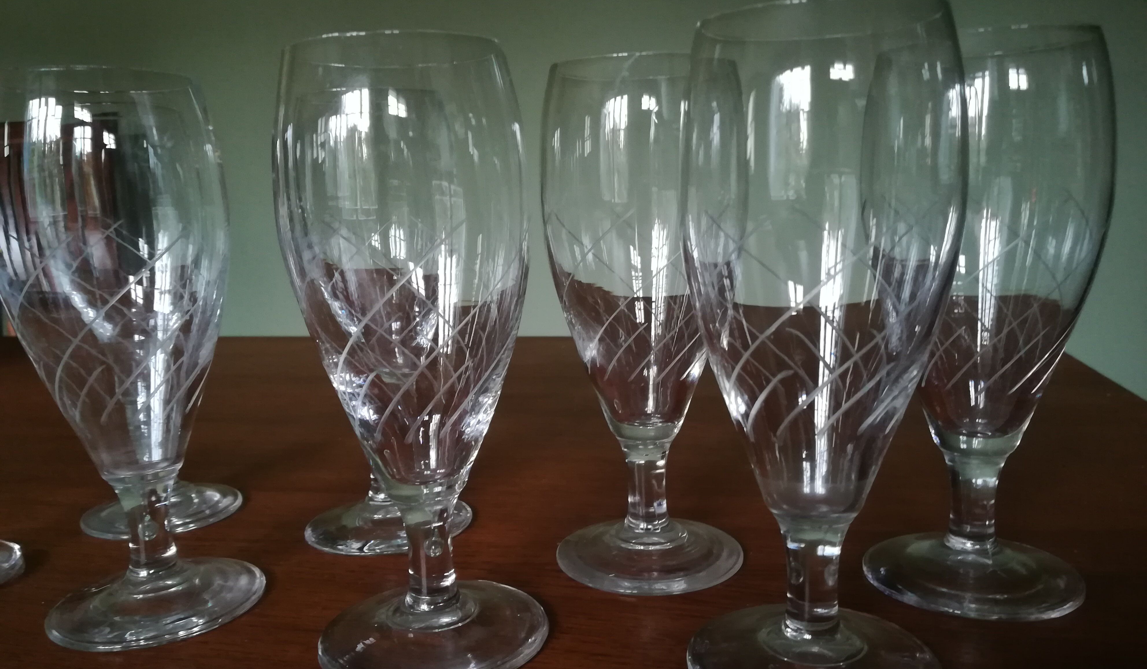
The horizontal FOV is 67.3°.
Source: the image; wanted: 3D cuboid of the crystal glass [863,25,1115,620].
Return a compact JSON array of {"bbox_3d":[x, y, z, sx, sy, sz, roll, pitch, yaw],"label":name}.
[{"bbox_3d":[0.128,-0.004,0.273,0.068,0.170,0.068,-2,10,0],"label":"crystal glass"}]

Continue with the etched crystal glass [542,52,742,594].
[{"bbox_3d":[0.025,-0.004,0.297,0.068,0.170,0.068,-2,10,0],"label":"etched crystal glass"}]

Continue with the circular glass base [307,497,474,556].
[{"bbox_3d":[-0.074,0.072,0.349,0.067,0.011,0.067,-2,10,0],"label":"circular glass base"}]

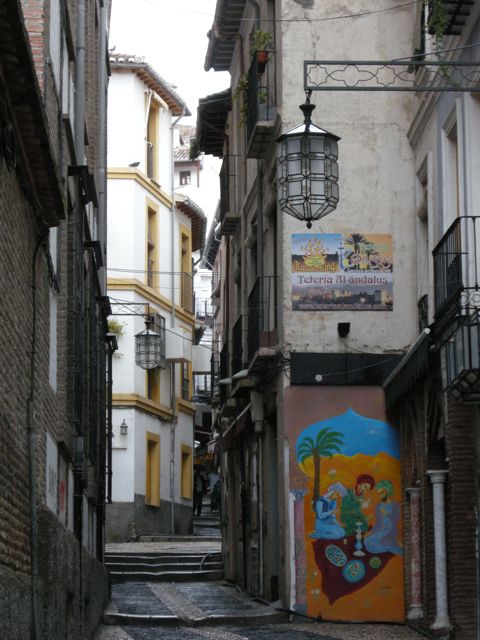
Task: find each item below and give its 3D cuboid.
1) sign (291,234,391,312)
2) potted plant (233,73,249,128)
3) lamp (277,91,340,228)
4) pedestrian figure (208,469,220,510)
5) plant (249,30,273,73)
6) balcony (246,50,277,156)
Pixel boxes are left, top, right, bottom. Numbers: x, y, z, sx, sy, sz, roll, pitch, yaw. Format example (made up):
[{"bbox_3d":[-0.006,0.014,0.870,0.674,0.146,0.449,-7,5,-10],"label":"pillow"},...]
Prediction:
[{"bbox_3d":[1.417,-0.667,29.545,1.410,1.080,0.030,0,-8,-1],"label":"sign"},{"bbox_3d":[0.008,-3.388,32.815,0.280,0.820,0.350,1,-8,-4],"label":"potted plant"},{"bbox_3d":[0.635,-1.479,19.711,0.570,1.190,0.570,0,-8,0],"label":"lamp"},{"bbox_3d":[-0.951,6.431,80.908,0.500,1.680,0.350,-2,-8,15],"label":"pedestrian figure"},{"bbox_3d":[0.299,-3.932,31.025,0.330,0.580,0.330,0,-8,0],"label":"plant"},{"bbox_3d":[0.340,-3.226,32.018,0.330,1.130,2.050,1,-8,-4],"label":"balcony"}]

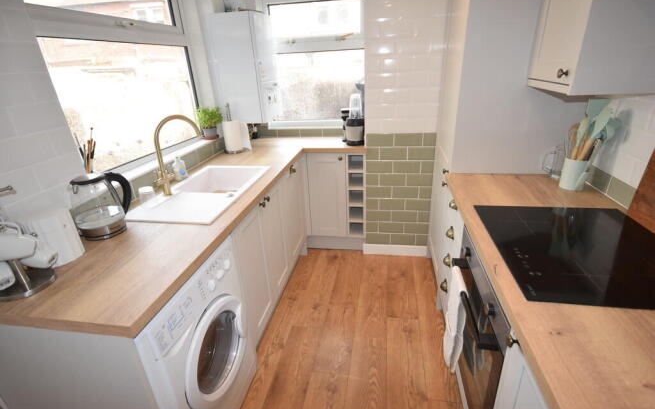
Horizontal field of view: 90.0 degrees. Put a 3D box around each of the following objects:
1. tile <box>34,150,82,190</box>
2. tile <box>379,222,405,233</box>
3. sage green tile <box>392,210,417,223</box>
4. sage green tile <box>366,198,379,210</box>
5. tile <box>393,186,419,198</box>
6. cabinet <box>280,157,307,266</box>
[{"bbox_3d":[-1.026,-0.127,1.253,0.009,0.099,0.186,1,24,10],"label":"tile"},{"bbox_3d":[0.515,0.190,2.625,0.196,0.099,0.010,2,24,10],"label":"tile"},{"bbox_3d":[0.612,0.101,2.596,0.199,0.100,0.009,1,24,10],"label":"sage green tile"},{"bbox_3d":[0.356,0.001,2.581,0.095,0.098,0.010,1,24,11],"label":"sage green tile"},{"bbox_3d":[0.601,-0.087,2.516,0.199,0.100,0.009,1,24,10],"label":"tile"},{"bbox_3d":[-0.504,0.061,2.402,0.560,0.700,0.440,1,24,11],"label":"cabinet"}]

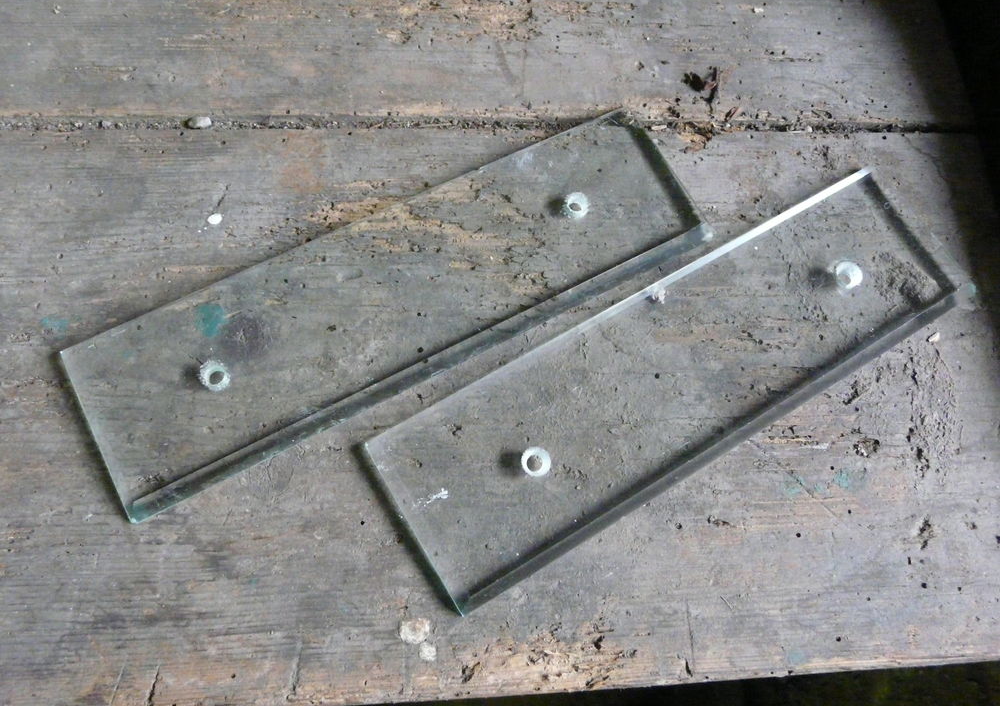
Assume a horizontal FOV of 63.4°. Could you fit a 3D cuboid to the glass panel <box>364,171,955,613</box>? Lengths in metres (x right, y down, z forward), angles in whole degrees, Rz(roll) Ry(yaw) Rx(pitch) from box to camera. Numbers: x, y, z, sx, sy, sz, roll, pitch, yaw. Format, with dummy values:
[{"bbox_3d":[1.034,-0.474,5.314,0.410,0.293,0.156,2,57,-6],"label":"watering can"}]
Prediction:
[{"bbox_3d":[0.091,0.004,0.380,0.300,0.010,0.082,-29,73,-15],"label":"glass panel"}]

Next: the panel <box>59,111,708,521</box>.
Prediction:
[{"bbox_3d":[-0.043,-0.029,0.384,0.300,0.010,0.082,-26,72,-14],"label":"panel"}]

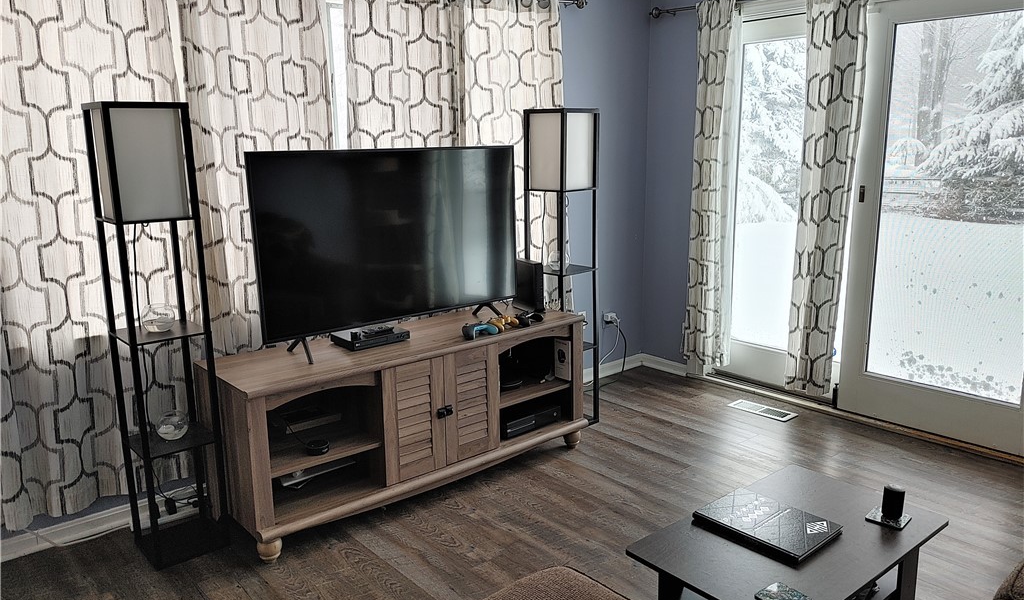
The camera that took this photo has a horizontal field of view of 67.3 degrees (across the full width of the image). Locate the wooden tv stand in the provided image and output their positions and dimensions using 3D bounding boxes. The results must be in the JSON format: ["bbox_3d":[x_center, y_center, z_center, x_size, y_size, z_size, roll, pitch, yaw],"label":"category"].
[{"bbox_3d":[-0.432,0.479,3.328,1.610,0.640,0.518,-11,15,-39],"label":"wooden tv stand"}]

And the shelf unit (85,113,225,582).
[{"bbox_3d":[-1.239,0.133,2.719,0.258,1.595,0.258,-11,15,-39],"label":"shelf unit"}]

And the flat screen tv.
[{"bbox_3d":[-0.477,-0.272,3.240,1.242,0.718,0.080,-10,15,-38],"label":"flat screen tv"}]

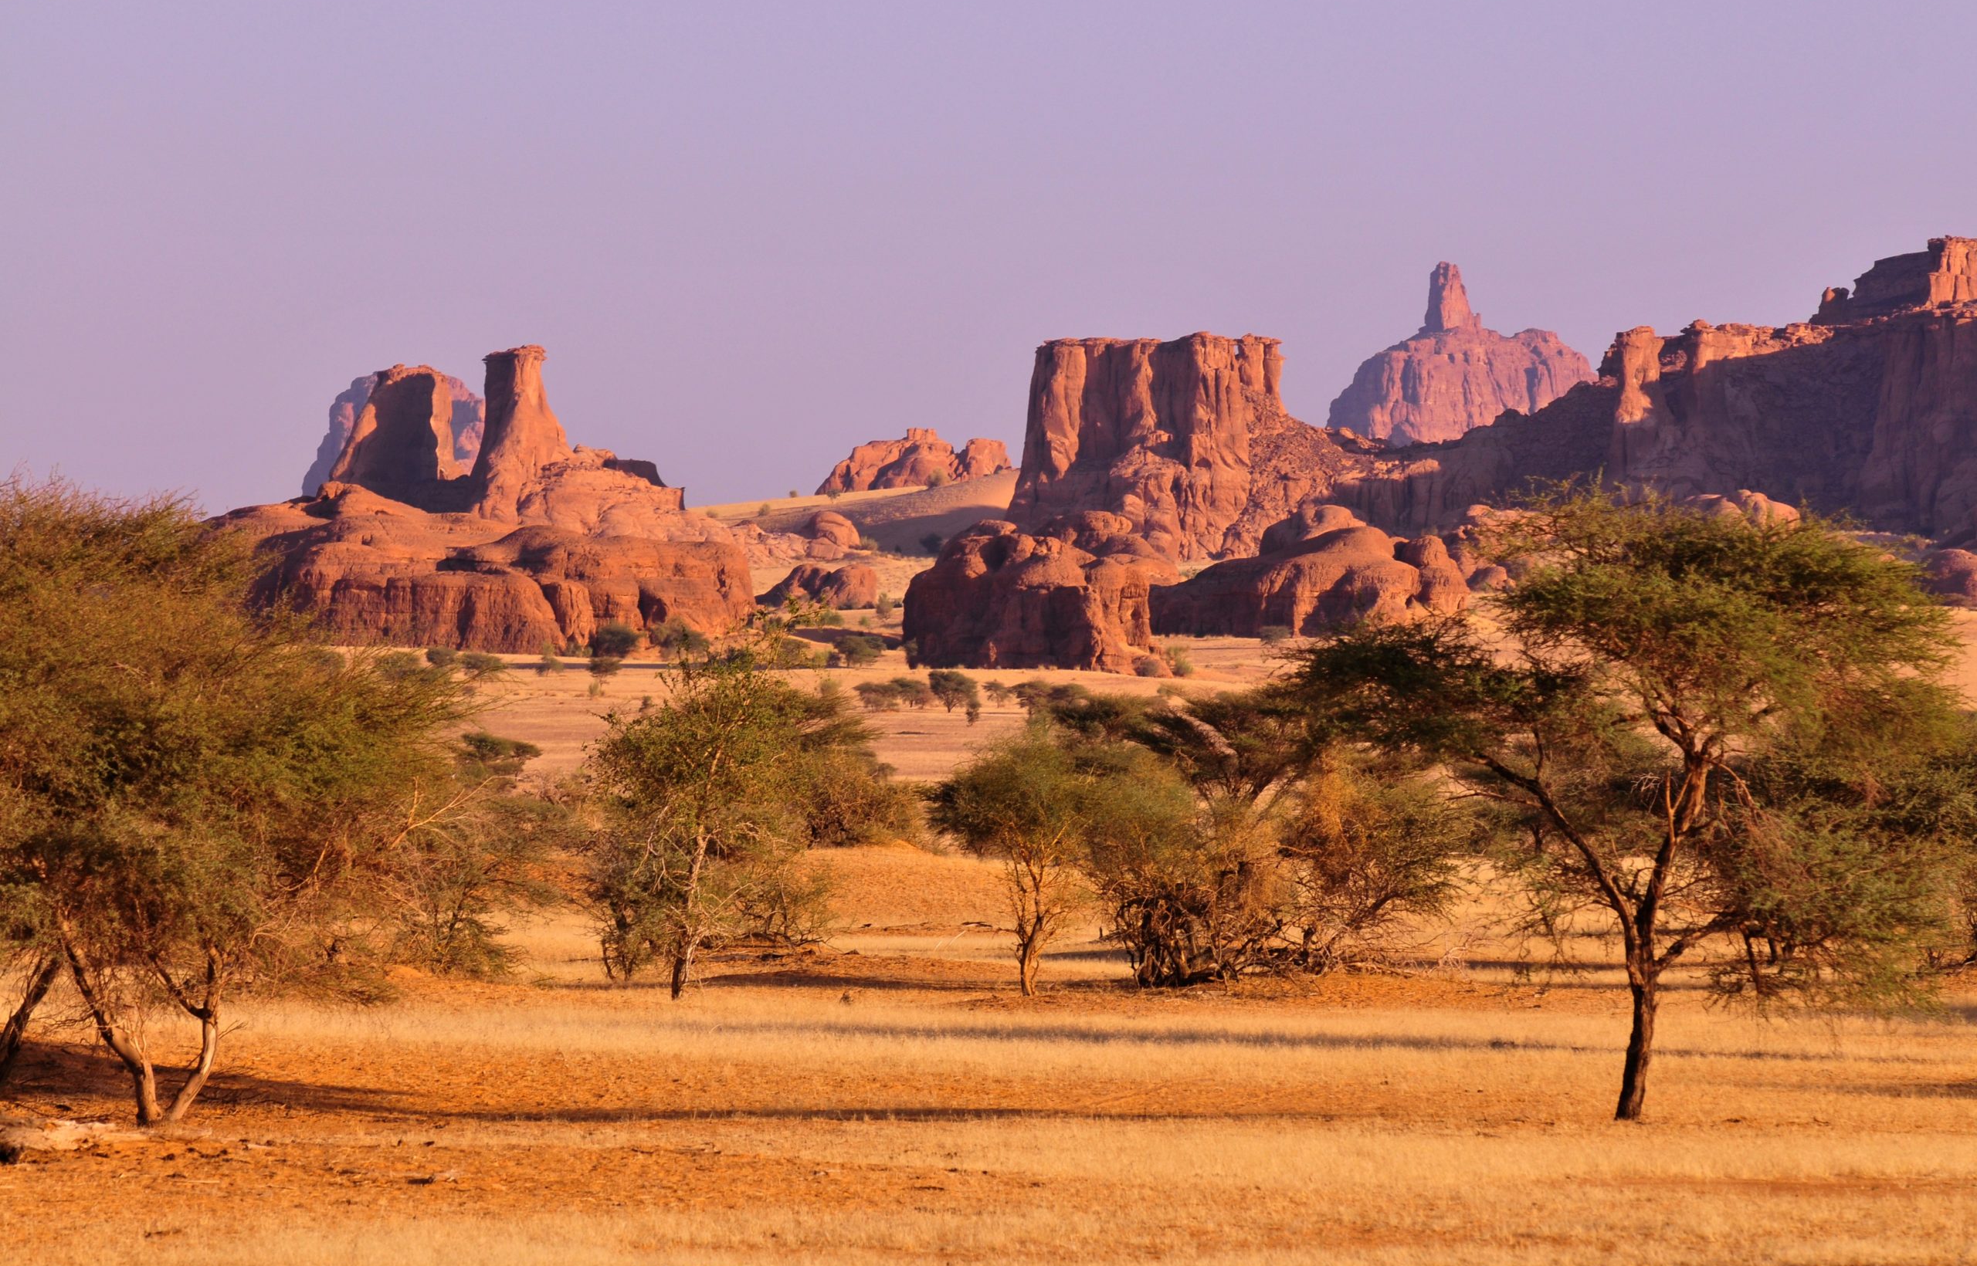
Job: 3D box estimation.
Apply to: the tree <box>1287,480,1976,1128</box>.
[{"bbox_3d":[5.910,1.590,140.000,6.200,5.800,5.800,0,0,0],"label":"tree"}]

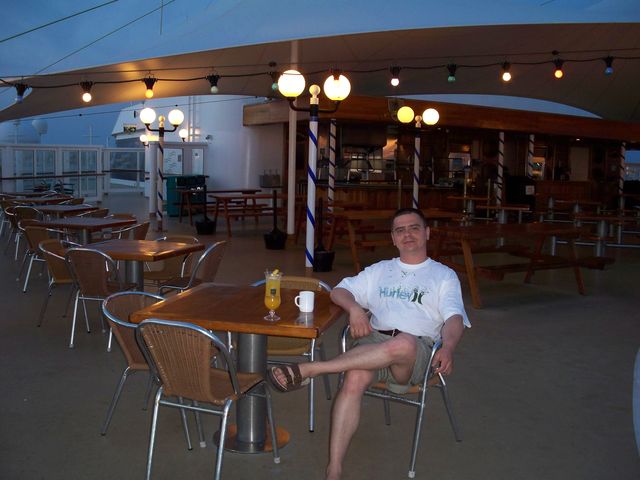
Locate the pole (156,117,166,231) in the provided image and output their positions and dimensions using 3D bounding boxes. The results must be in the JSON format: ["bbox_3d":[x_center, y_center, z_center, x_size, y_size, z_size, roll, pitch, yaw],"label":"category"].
[{"bbox_3d":[-3.383,-1.400,14.509,0.130,2.450,0.130,1,6,0],"label":"pole"}]

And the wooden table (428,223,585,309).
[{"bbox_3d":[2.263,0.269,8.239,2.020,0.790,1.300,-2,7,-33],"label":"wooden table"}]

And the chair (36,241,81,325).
[{"bbox_3d":[-2.183,0.390,6.134,0.580,0.740,0.560,3,6,14],"label":"chair"}]

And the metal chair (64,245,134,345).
[{"bbox_3d":[-1.741,0.434,5.551,0.470,0.785,0.560,3,6,13],"label":"metal chair"}]

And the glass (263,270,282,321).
[{"bbox_3d":[-0.222,0.256,3.209,0.085,0.225,0.085,1,6,0],"label":"glass"}]

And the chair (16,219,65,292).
[{"bbox_3d":[-3.004,0.192,7.519,0.540,0.770,0.570,4,7,24],"label":"chair"}]

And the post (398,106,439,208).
[{"bbox_3d":[1.857,-1.225,13.239,0.940,2.660,0.330,-2,7,-34],"label":"post"}]

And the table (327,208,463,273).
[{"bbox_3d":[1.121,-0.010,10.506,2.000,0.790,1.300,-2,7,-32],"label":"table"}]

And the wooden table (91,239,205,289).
[{"bbox_3d":[-1.584,0.428,5.751,0.900,0.740,0.900,3,6,13],"label":"wooden table"}]

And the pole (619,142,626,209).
[{"bbox_3d":[10.194,-2.004,23.187,0.140,2.570,0.140,2,6,0],"label":"pole"}]

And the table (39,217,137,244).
[{"bbox_3d":[-2.826,0.154,8.064,0.900,0.740,0.900,3,6,12],"label":"table"}]

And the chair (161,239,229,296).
[{"bbox_3d":[-1.061,0.417,5.879,0.560,0.785,0.470,4,6,19],"label":"chair"}]

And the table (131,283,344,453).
[{"bbox_3d":[-0.349,0.691,3.555,0.900,0.740,0.900,3,6,13],"label":"table"}]

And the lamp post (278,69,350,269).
[{"bbox_3d":[-0.096,-0.749,8.371,0.880,2.621,0.330,0,6,-12],"label":"lamp post"}]

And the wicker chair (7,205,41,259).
[{"bbox_3d":[-4.156,-0.099,9.958,0.540,0.780,0.570,3,6,11],"label":"wicker chair"}]

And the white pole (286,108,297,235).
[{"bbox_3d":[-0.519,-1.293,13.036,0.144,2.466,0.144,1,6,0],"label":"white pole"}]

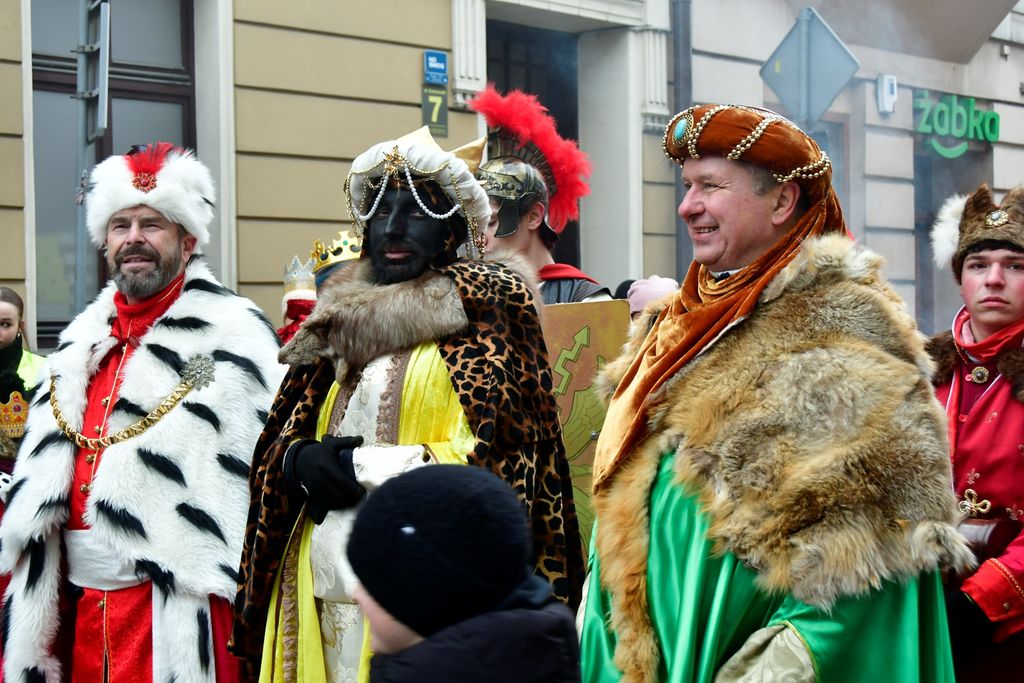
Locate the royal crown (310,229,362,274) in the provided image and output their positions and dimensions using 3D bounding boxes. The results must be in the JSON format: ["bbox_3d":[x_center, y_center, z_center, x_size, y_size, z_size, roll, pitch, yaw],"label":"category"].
[{"bbox_3d":[-0.374,-0.211,4.200,0.190,0.080,0.190,-7,-11,8],"label":"royal crown"}]

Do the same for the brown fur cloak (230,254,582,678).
[{"bbox_3d":[-0.205,0.300,3.400,0.620,0.940,0.430,0,1,32],"label":"brown fur cloak"}]

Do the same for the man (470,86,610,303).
[{"bbox_3d":[0.050,0.410,4.350,0.560,2.000,0.440,0,1,37],"label":"man"}]

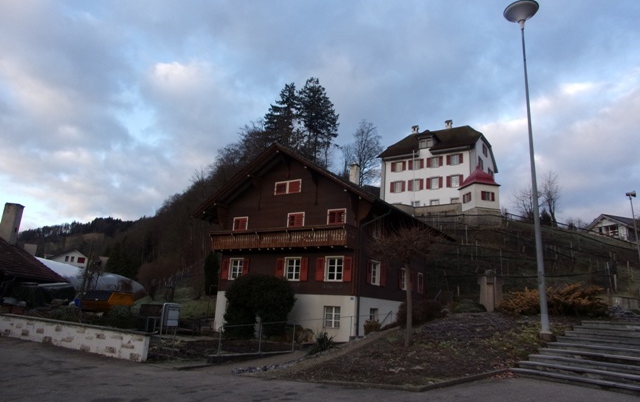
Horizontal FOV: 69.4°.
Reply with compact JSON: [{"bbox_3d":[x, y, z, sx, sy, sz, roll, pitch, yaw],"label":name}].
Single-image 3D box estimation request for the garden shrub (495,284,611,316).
[{"bbox_3d":[7.209,3.165,14.517,3.250,0.960,1.900,-4,-16,26],"label":"garden shrub"}]

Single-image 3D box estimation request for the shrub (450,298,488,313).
[{"bbox_3d":[5.479,3.894,17.071,1.400,0.580,1.100,-1,-15,18],"label":"shrub"}]

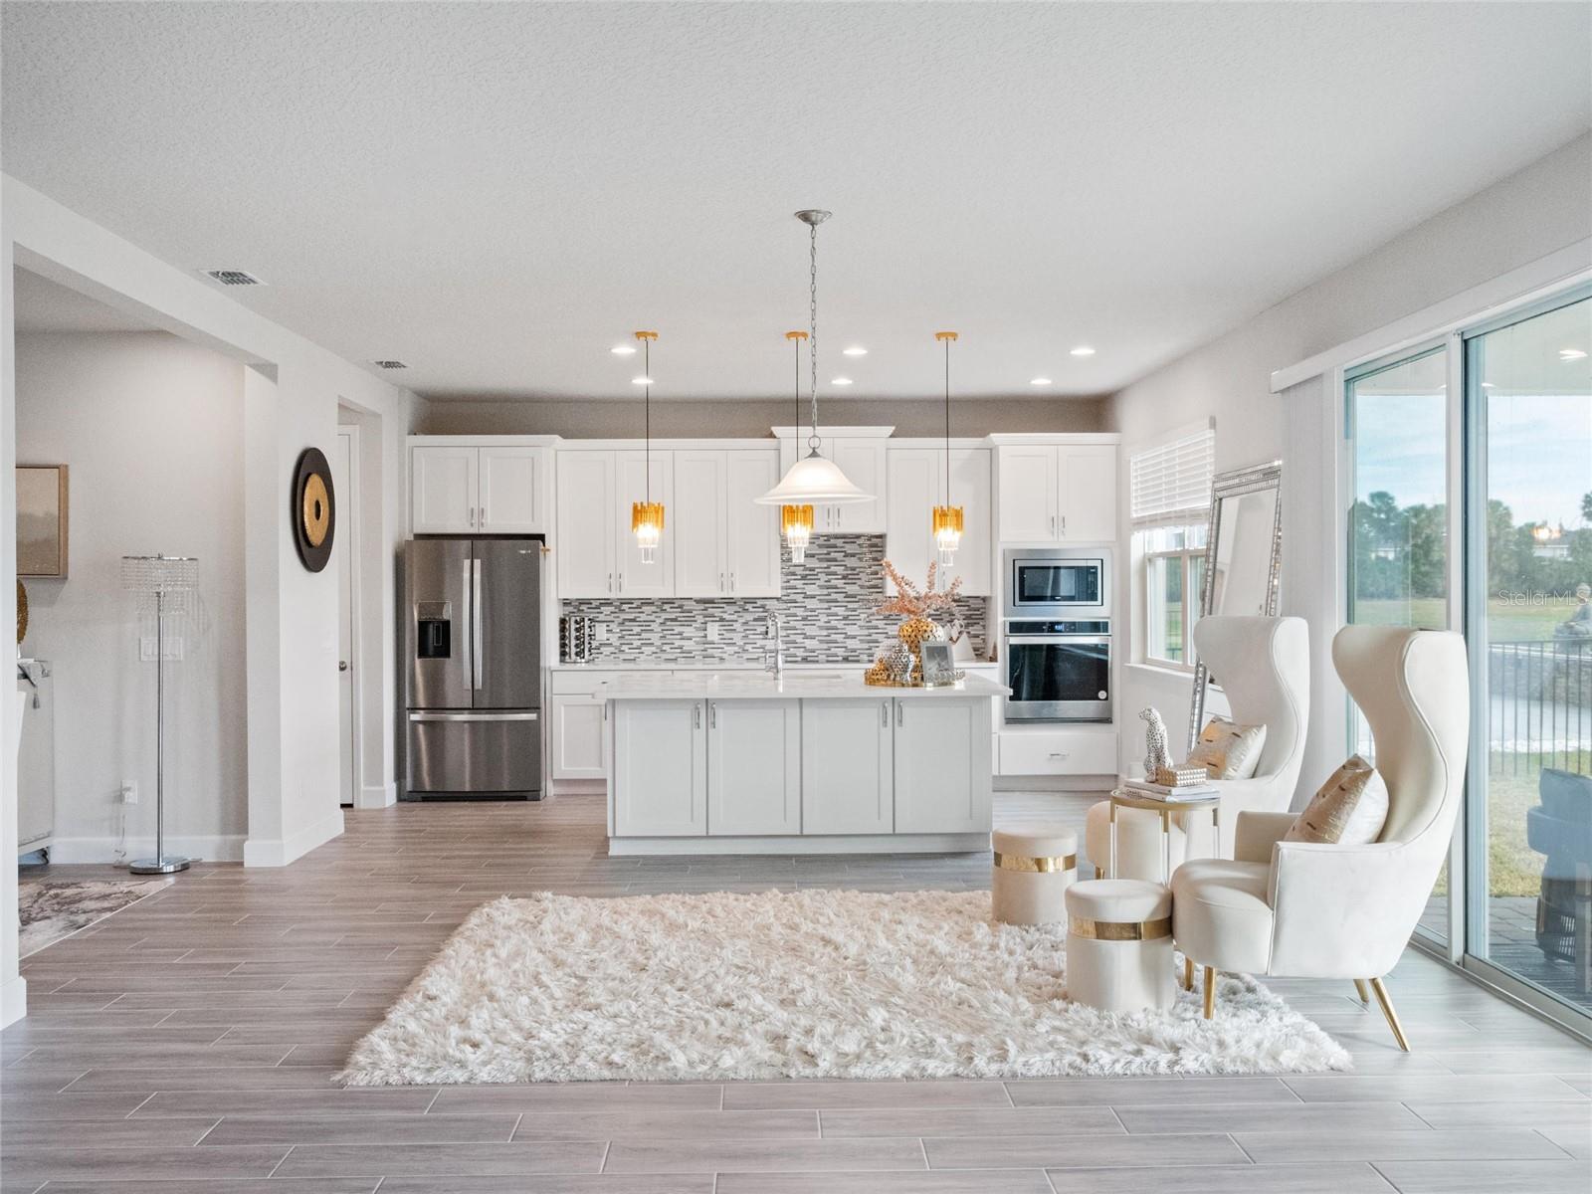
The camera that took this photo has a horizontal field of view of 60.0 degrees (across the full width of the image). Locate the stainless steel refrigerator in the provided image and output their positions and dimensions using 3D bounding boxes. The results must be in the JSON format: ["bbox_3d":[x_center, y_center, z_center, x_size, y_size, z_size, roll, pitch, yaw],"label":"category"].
[{"bbox_3d":[-2.188,0.503,9.734,0.910,1.780,0.860,0,0,-1],"label":"stainless steel refrigerator"}]

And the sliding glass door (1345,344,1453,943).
[{"bbox_3d":[2.518,0.176,5.786,0.050,2.350,0.980,0,0,-1],"label":"sliding glass door"}]

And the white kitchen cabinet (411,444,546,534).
[{"bbox_3d":[-2.206,-0.751,9.886,0.940,0.626,0.620,0,0,-1],"label":"white kitchen cabinet"}]

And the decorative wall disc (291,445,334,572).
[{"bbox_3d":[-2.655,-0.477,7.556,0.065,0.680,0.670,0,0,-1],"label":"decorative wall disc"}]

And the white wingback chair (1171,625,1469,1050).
[{"bbox_3d":[1.718,0.759,4.577,0.890,1.315,0.700,0,0,7],"label":"white wingback chair"}]

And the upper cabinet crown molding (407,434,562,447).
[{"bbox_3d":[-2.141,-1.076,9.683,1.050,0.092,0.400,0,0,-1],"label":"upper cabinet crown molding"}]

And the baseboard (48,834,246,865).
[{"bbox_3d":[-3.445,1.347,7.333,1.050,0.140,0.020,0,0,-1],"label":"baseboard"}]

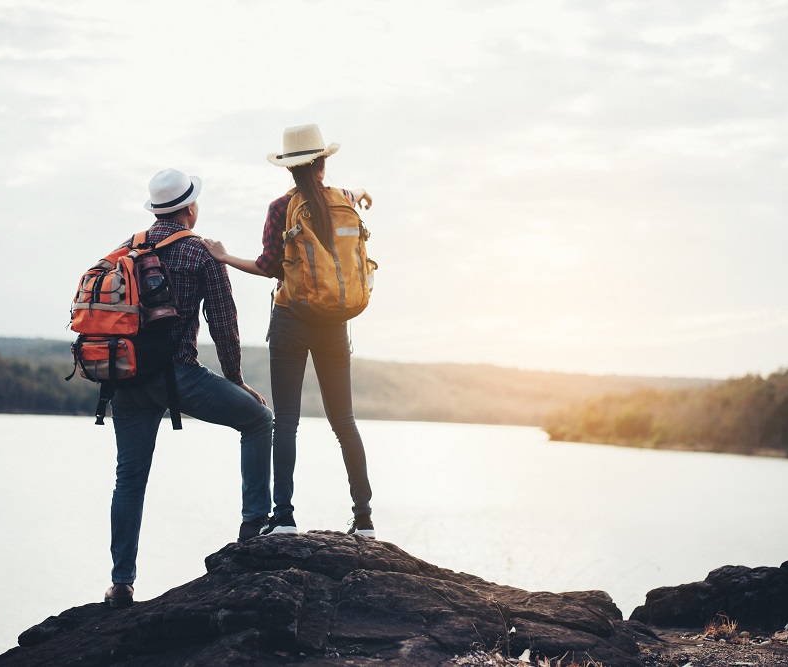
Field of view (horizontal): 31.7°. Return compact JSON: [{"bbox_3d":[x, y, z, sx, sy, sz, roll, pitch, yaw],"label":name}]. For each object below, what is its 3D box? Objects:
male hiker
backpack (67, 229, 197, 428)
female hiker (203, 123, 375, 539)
[{"bbox_3d":[-0.815,0.218,5.500,0.550,1.730,0.660,-1,-3,29],"label":"male hiker"},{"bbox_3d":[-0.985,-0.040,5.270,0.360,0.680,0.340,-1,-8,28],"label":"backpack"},{"bbox_3d":[-0.430,-0.012,5.780,0.680,1.700,0.580,0,-2,-5],"label":"female hiker"}]

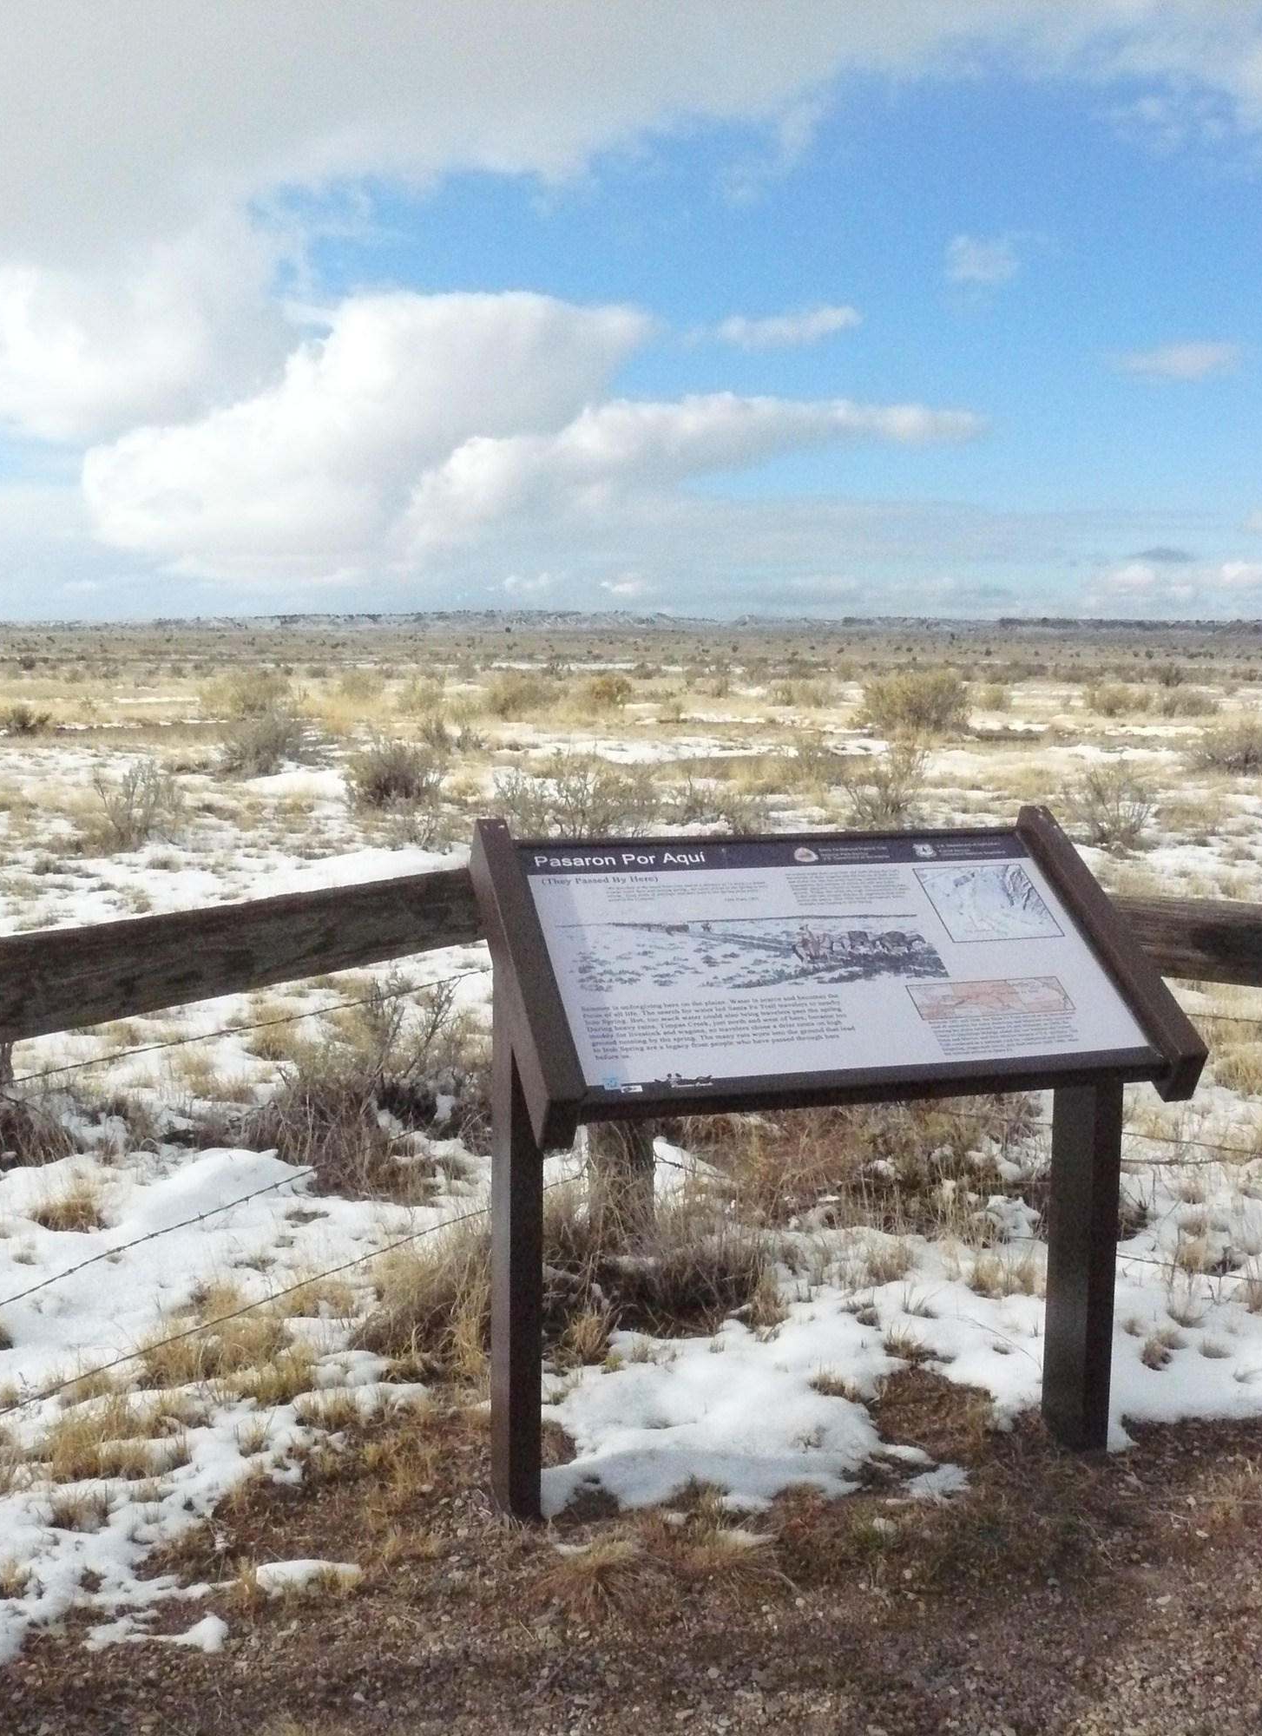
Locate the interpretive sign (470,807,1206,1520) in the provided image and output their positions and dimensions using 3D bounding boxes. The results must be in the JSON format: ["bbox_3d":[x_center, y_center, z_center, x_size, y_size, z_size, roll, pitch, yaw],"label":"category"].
[{"bbox_3d":[0.305,0.467,2.904,1.025,1.069,0.589,-2,8,-15],"label":"interpretive sign"}]

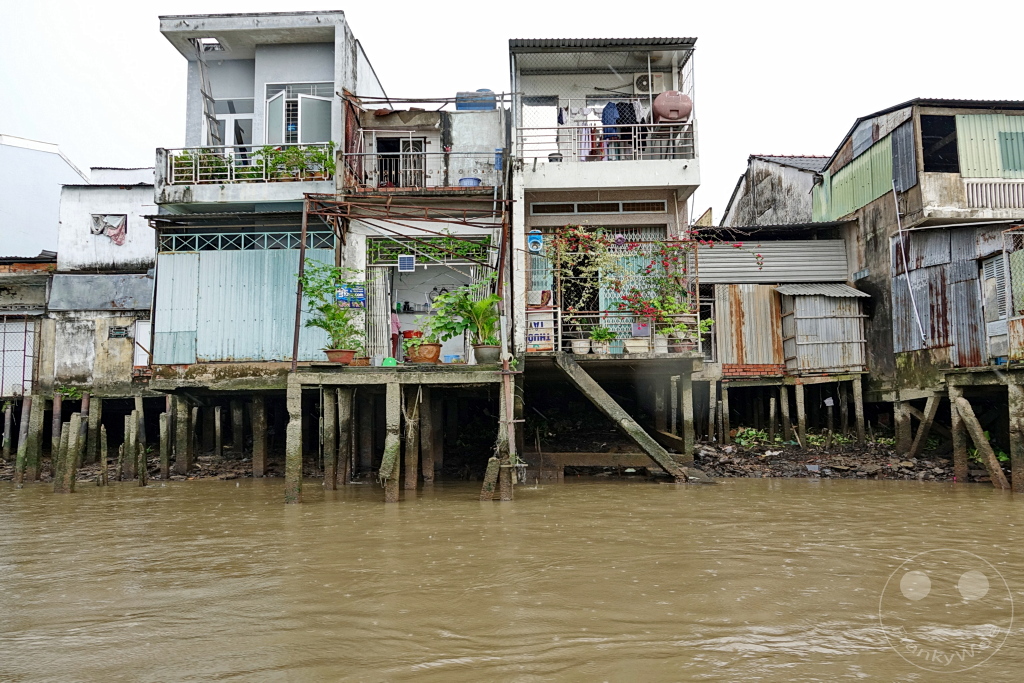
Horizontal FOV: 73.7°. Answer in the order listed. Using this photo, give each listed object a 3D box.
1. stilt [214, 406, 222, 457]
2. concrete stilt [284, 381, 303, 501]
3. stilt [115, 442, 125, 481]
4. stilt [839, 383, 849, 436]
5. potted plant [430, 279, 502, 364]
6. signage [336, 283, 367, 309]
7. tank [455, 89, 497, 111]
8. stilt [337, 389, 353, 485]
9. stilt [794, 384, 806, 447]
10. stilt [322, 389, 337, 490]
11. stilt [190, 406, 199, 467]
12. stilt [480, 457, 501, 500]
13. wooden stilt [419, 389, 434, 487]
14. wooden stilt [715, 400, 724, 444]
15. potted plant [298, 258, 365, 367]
[{"bbox_3d":[-7.988,2.445,18.600,0.150,1.365,0.150,-1,-5,2],"label":"stilt"},{"bbox_3d":[-3.997,1.866,12.552,0.270,2.222,0.270,-1,-5,1],"label":"concrete stilt"},{"bbox_3d":[-9.749,2.994,17.000,0.120,0.925,0.120,-1,-5,2],"label":"stilt"},{"bbox_3d":[8.687,1.777,17.867,0.150,1.458,0.150,-1,-5,1],"label":"stilt"},{"bbox_3d":[-0.840,-0.355,12.600,1.220,1.500,1.050,-1,-5,0],"label":"potted plant"},{"bbox_3d":[-3.597,-1.008,15.300,0.670,0.540,0.030,-1,-5,0],"label":"signage"},{"bbox_3d":[-0.945,-6.327,18.033,1.040,0.713,0.660,-1,-5,1],"label":"tank"},{"bbox_3d":[-3.799,2.125,15.400,0.260,2.170,0.260,-1,-5,1],"label":"stilt"},{"bbox_3d":[7.306,1.871,17.200,0.160,1.615,0.160,-1,-5,2],"label":"stilt"},{"bbox_3d":[-4.117,2.188,15.400,0.220,2.305,0.210,-1,-5,2],"label":"stilt"},{"bbox_3d":[-7.987,2.368,17.200,0.150,1.468,0.150,-1,-5,0],"label":"stilt"},{"bbox_3d":[-0.399,2.541,12.532,0.230,0.755,0.230,10,-5,2],"label":"stilt"},{"bbox_3d":[-2.023,2.240,16.400,0.220,2.300,0.210,-3,-5,2],"label":"wooden stilt"},{"bbox_3d":[5.069,1.974,16.648,0.125,1.042,0.125,-1,-5,1],"label":"wooden stilt"},{"bbox_3d":[-3.416,-0.580,13.044,1.150,2.042,0.950,-1,-5,1],"label":"potted plant"}]

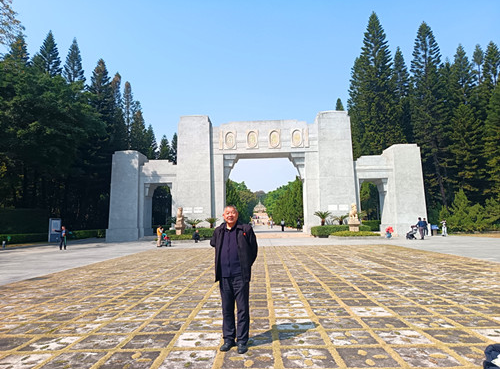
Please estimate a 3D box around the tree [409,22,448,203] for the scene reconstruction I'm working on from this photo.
[{"bbox_3d":[22.588,-7.516,42.447,5.000,26.500,5.000,-2,-7,2],"label":"tree"}]

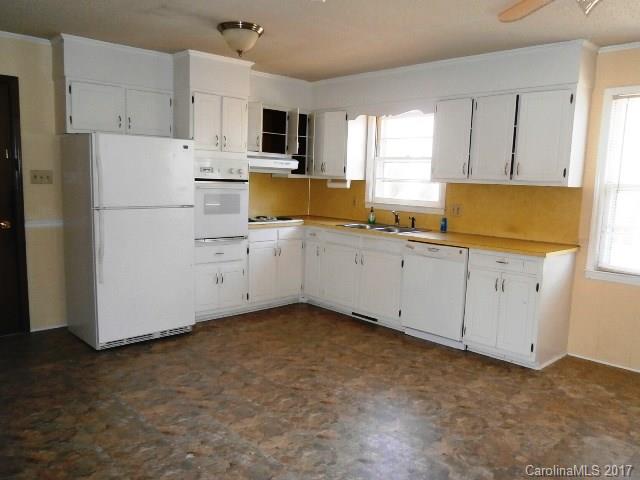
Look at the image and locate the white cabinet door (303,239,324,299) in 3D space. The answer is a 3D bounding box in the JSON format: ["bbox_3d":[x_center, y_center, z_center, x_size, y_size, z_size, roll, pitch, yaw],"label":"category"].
[{"bbox_3d":[-0.082,0.319,5.204,0.276,0.647,0.030,9,11,43],"label":"white cabinet door"}]

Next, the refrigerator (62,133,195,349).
[{"bbox_3d":[-1.653,-0.030,4.216,0.840,1.678,0.738,-5,10,-43],"label":"refrigerator"}]

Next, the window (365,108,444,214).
[{"bbox_3d":[0.922,-0.840,5.175,0.080,1.060,1.063,-6,10,-42],"label":"window"}]

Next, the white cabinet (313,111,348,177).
[{"bbox_3d":[0.206,-1.072,5.560,0.345,0.730,0.610,-5,10,-44],"label":"white cabinet"}]

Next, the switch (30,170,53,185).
[{"bbox_3d":[-2.426,-0.547,4.201,0.167,0.114,0.014,-6,10,-42],"label":"switch"}]

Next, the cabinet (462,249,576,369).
[{"bbox_3d":[1.632,0.500,3.979,0.555,0.866,0.629,-5,10,-43],"label":"cabinet"}]

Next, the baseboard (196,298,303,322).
[{"bbox_3d":[-0.707,0.721,5.146,1.360,0.085,0.022,-6,10,-42],"label":"baseboard"}]

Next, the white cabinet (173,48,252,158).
[{"bbox_3d":[-1.104,-1.285,4.678,0.624,0.842,0.584,-5,10,-43],"label":"white cabinet"}]

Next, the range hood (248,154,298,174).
[{"bbox_3d":[-0.669,-0.845,5.240,0.728,0.178,0.485,-5,10,-43],"label":"range hood"}]

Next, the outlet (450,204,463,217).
[{"bbox_3d":[1.319,-0.285,4.638,0.012,0.113,0.123,-5,10,-43],"label":"outlet"}]

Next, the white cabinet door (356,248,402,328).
[{"bbox_3d":[0.557,0.428,4.591,0.504,0.650,0.030,9,11,43],"label":"white cabinet door"}]

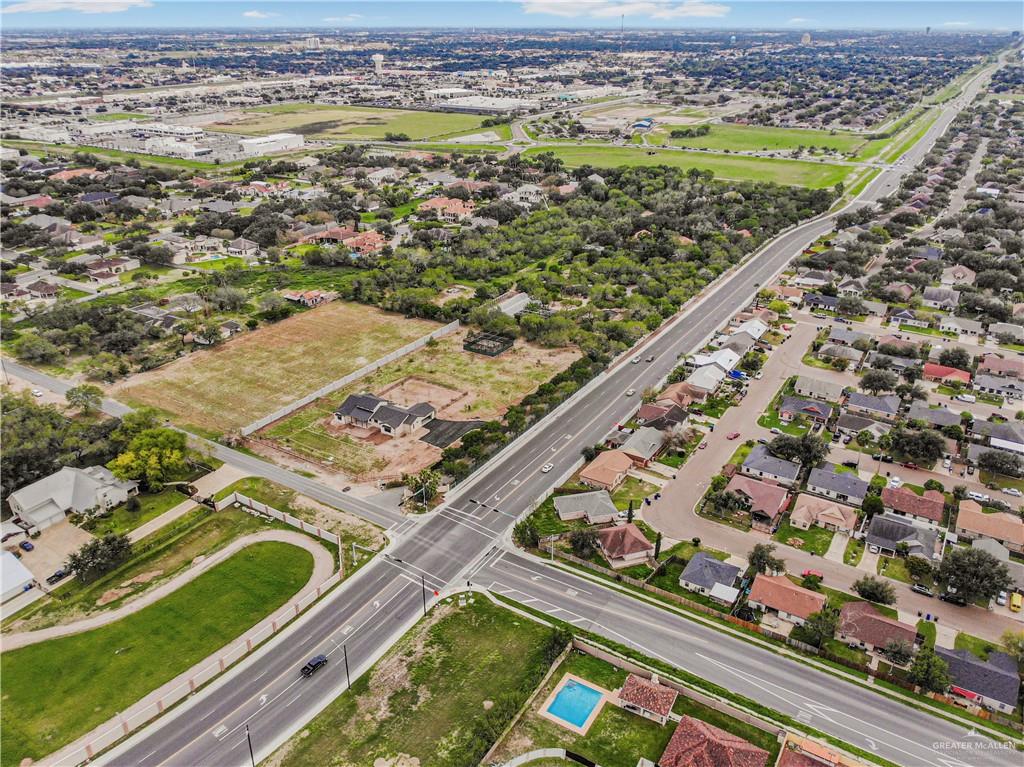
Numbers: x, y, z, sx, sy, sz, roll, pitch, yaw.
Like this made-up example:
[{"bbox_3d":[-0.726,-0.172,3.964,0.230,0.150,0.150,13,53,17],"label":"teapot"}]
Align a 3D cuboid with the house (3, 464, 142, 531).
[{"bbox_3d":[-124.620,30.840,201.320,23.000,7.200,25.400,16,31,28],"label":"house"}]

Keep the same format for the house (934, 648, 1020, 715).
[{"bbox_3d":[97.274,59.854,149.005,15.600,5.000,14.700,14,30,25],"label":"house"}]

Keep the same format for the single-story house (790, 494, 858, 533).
[{"bbox_3d":[86.395,36.561,196.227,15.100,4.900,12.800,15,30,27],"label":"single-story house"}]

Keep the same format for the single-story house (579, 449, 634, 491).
[{"bbox_3d":[28.920,25.660,214.220,10.300,4.800,15.900,16,31,29],"label":"single-story house"}]

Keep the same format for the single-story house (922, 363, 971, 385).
[{"bbox_3d":[168.669,-4.083,275.664,14.800,5.000,12.200,14,30,25],"label":"single-story house"}]

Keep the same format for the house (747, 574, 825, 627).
[{"bbox_3d":[65.736,50.078,168.204,16.000,5.000,13.000,14,30,25],"label":"house"}]

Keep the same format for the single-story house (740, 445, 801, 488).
[{"bbox_3d":[80.070,24.370,216.770,14.800,4.800,14.200,16,31,29],"label":"single-story house"}]

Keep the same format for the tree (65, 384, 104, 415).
[{"bbox_3d":[-149.360,6.330,246.880,12.300,9.800,12.000,0,27,0],"label":"tree"}]

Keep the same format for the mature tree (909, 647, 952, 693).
[{"bbox_3d":[85.000,58.400,144.290,7.900,9.500,7.900,0,27,0],"label":"mature tree"}]

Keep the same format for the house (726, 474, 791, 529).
[{"bbox_3d":[69.080,33.051,202.788,15.200,5.200,18.000,16,31,28],"label":"house"}]

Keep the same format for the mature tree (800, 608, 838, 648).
[{"bbox_3d":[66.520,54.858,156.322,7.400,8.200,7.400,0,27,0],"label":"mature tree"}]

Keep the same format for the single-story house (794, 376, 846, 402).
[{"bbox_3d":[114.815,1.362,264.690,15.500,5.000,12.200,14,30,25],"label":"single-story house"}]

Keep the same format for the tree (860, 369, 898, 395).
[{"bbox_3d":[135.200,0.281,263.143,12.800,9.400,12.800,0,27,0],"label":"tree"}]

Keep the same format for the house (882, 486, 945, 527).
[{"bbox_3d":[113.814,33.312,201.533,15.200,5.000,14.500,14,30,25],"label":"house"}]

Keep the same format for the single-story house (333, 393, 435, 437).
[{"bbox_3d":[-44.798,10.191,245.500,29.500,6.000,20.000,14,30,25],"label":"single-story house"}]

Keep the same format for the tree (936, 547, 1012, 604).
[{"bbox_3d":[111.201,46.325,170.817,17.500,9.500,16.500,0,27,0],"label":"tree"}]

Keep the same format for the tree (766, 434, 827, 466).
[{"bbox_3d":[88.410,20.850,219.060,16.800,9.000,11.800,5,27,9],"label":"tree"}]

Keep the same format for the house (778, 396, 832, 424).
[{"bbox_3d":[102.981,9.555,249.804,15.900,4.800,11.800,15,31,27],"label":"house"}]

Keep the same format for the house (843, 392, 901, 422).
[{"bbox_3d":[129.651,6.597,254.400,16.400,5.000,13.300,14,30,25],"label":"house"}]

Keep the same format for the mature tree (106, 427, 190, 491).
[{"bbox_3d":[-108.589,22.511,212.588,22.000,13.500,19.000,0,27,0],"label":"mature tree"}]

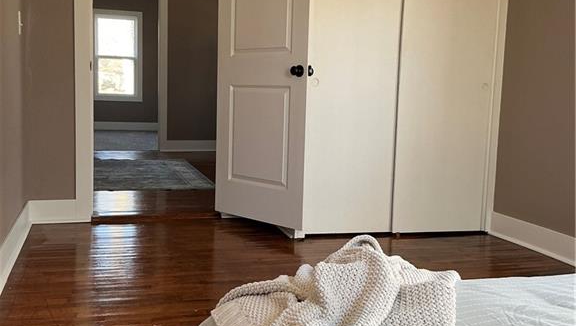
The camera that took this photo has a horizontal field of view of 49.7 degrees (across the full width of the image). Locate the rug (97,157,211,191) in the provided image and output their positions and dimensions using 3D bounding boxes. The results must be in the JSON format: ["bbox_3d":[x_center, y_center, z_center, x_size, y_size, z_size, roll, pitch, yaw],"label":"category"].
[{"bbox_3d":[-1.794,0.090,5.308,2.060,0.015,1.700,0,8,-16],"label":"rug"}]

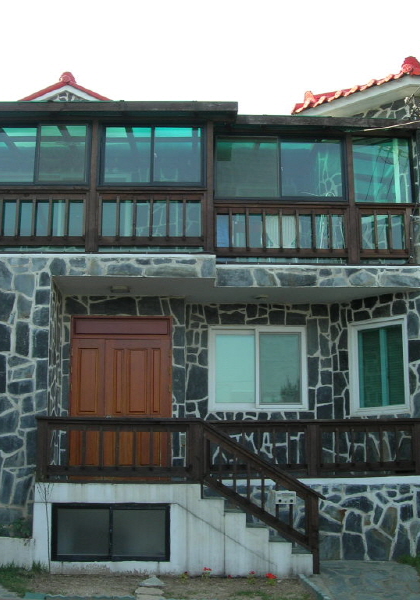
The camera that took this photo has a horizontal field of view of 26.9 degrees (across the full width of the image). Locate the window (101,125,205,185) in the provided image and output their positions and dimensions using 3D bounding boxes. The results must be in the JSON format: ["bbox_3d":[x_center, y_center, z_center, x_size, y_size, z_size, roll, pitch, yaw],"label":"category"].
[{"bbox_3d":[-0.831,-2.090,12.771,1.443,0.907,0.120,0,-12,-1],"label":"window"}]

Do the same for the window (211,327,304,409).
[{"bbox_3d":[0.704,1.024,13.037,1.471,1.252,0.150,0,-11,-1],"label":"window"}]

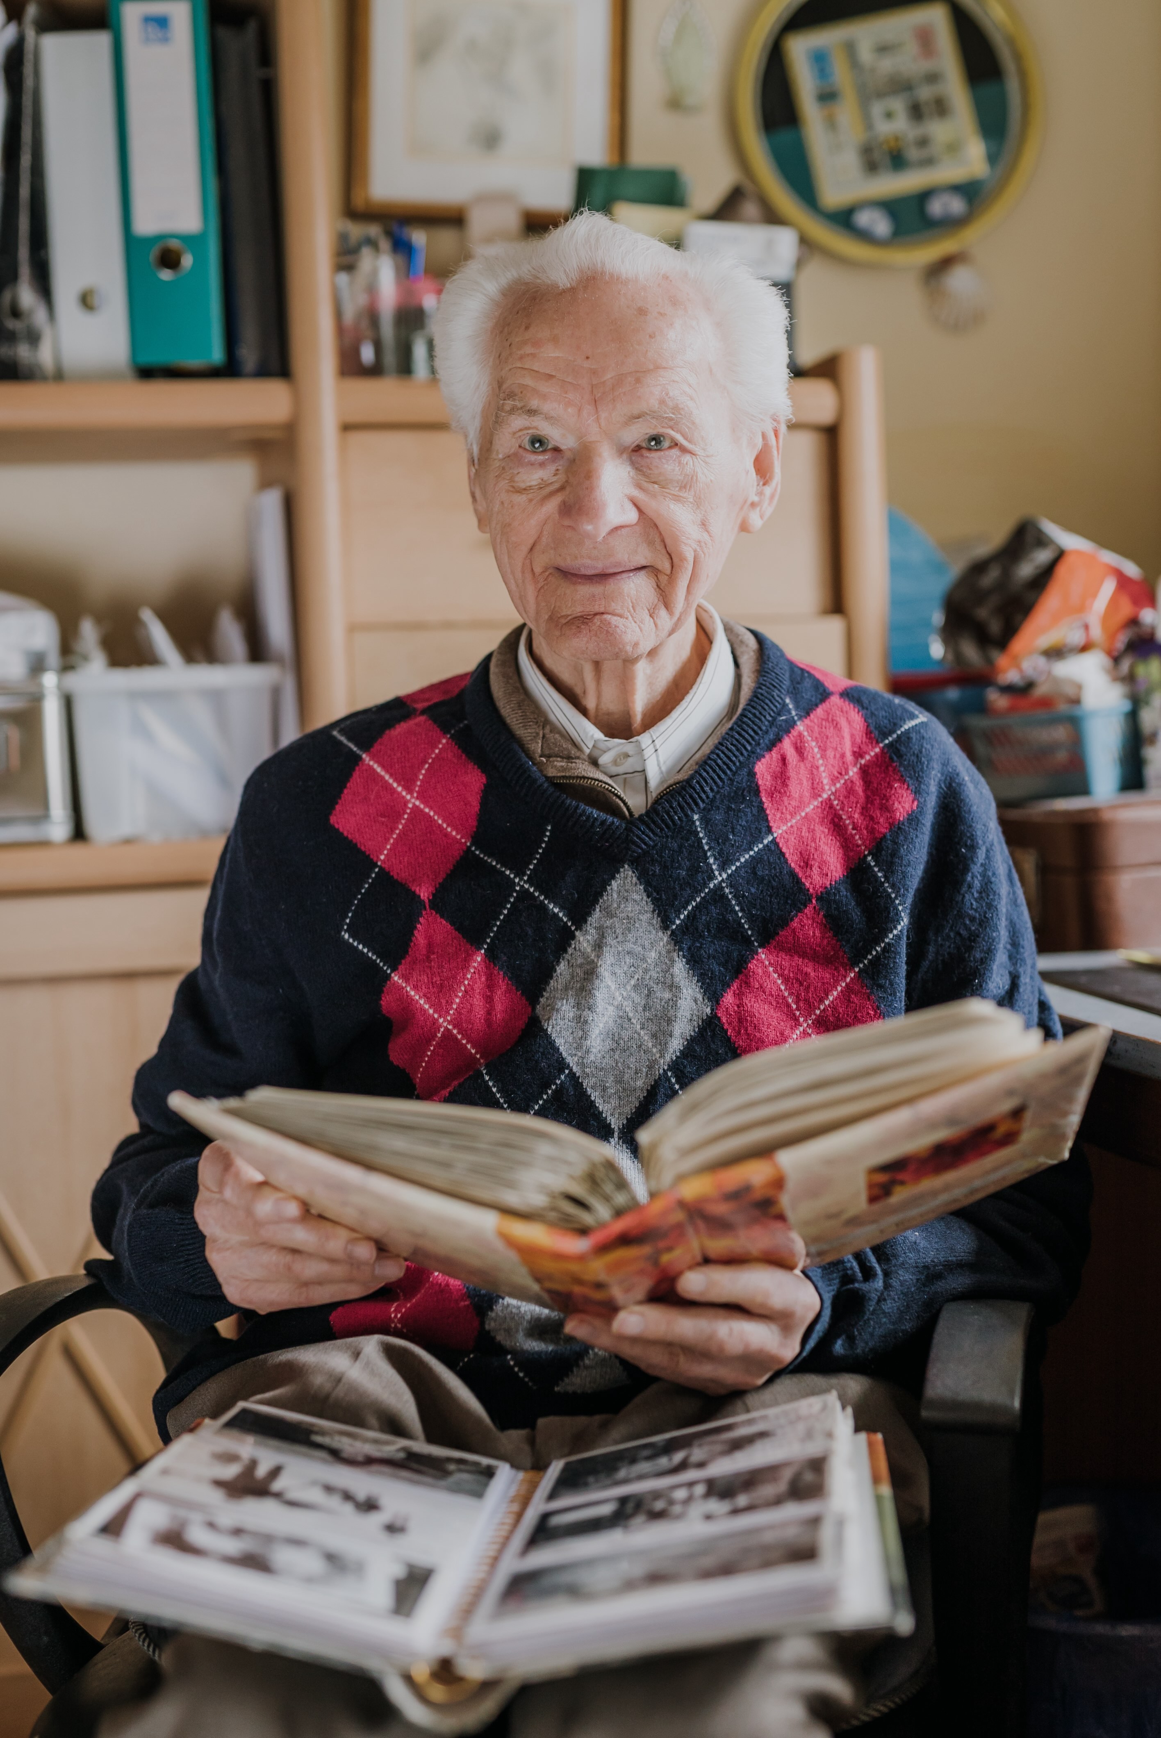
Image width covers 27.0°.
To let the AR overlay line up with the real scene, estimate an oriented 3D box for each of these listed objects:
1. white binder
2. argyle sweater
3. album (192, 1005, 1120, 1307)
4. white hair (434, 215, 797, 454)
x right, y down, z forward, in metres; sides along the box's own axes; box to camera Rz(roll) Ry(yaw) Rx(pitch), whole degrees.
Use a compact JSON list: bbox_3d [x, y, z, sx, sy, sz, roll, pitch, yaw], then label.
[{"bbox_3d":[-0.462,-0.596,2.315,0.066,0.315,0.283,-4,-1,-6],"label":"white binder"},{"bbox_3d":[0.008,0.105,1.410,0.585,0.490,0.370,-2,-1,2],"label":"argyle sweater"},{"bbox_3d":[0.038,0.163,1.218,0.440,0.115,0.245,-5,-20,5],"label":"album"},{"bbox_3d":[0.020,-0.298,1.420,0.210,0.165,0.195,-2,2,9],"label":"white hair"}]

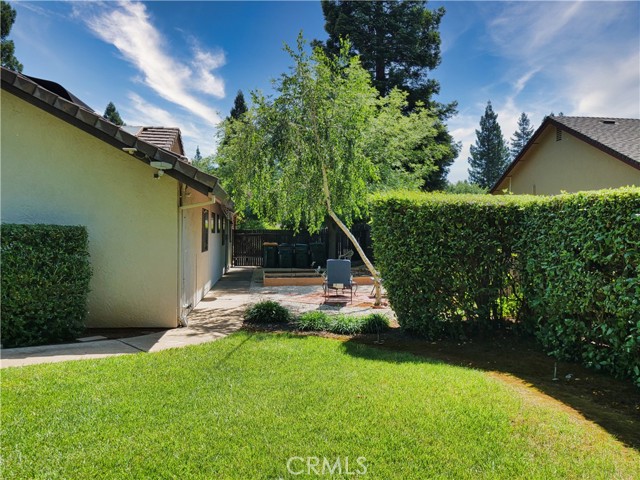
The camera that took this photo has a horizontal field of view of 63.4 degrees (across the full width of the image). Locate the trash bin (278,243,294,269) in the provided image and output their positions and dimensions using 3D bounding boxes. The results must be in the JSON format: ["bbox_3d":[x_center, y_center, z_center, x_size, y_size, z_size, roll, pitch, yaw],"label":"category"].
[{"bbox_3d":[-1.451,0.679,22.419,0.650,1.090,0.780,0,1,-6],"label":"trash bin"}]

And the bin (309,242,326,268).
[{"bbox_3d":[-0.083,0.676,22.560,0.680,1.090,0.780,0,1,-6],"label":"bin"}]

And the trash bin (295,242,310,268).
[{"bbox_3d":[-0.778,0.677,22.488,0.650,1.090,0.780,0,1,-6],"label":"trash bin"}]

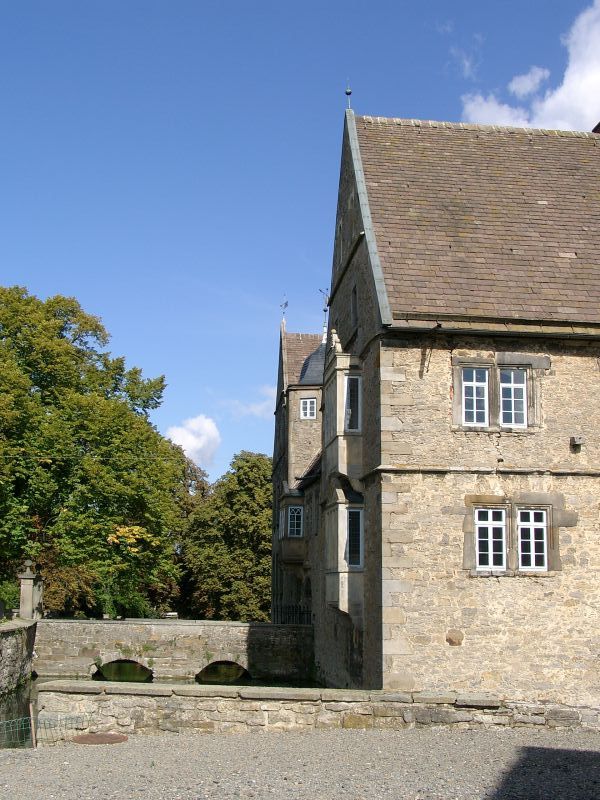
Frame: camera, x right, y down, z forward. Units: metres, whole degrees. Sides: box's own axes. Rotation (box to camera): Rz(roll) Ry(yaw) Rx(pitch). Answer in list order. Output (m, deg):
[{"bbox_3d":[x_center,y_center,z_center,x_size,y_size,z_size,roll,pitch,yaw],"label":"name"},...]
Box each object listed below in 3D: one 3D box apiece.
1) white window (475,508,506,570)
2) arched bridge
[{"bbox_3d":[4.587,3.375,23.371,0.770,1.485,0.150,1,-9,-7],"label":"white window"},{"bbox_3d":[-4.737,9.746,38.280,10.800,2.400,3.200,0,-9,3],"label":"arched bridge"}]

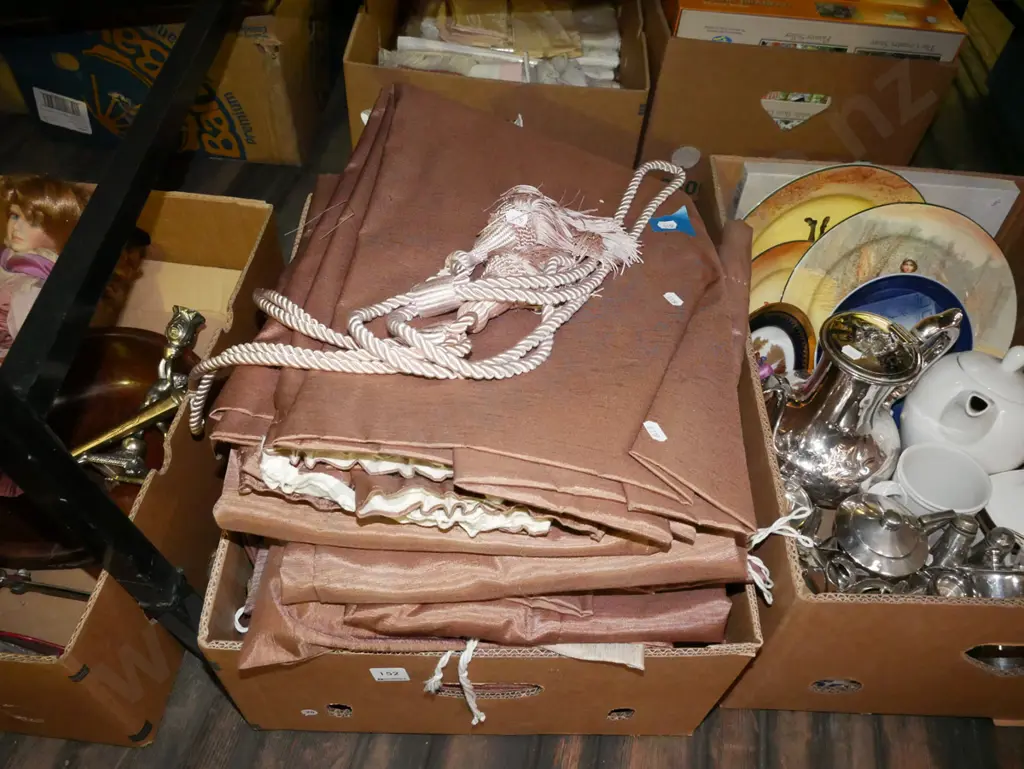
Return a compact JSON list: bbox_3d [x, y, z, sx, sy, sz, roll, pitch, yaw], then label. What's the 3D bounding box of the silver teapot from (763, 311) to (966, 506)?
[{"bbox_3d":[0.343,0.035,0.863,0.222,0.231,0.135,-20,50,-12],"label":"silver teapot"}]

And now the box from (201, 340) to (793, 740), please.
[{"bbox_3d":[-0.025,0.053,0.809,0.390,0.203,0.493,2,51,-2],"label":"box"}]

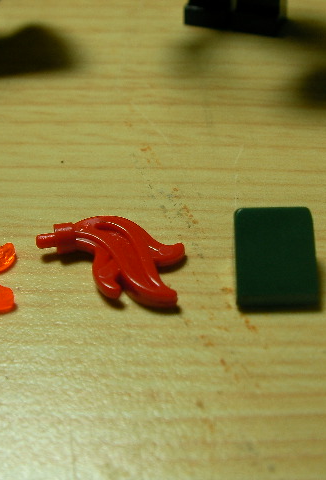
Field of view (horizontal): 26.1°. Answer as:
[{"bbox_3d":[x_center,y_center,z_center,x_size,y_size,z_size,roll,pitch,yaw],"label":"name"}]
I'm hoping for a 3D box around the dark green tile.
[{"bbox_3d":[0.011,0.002,0.070,0.008,0.006,0.008,-1,47,-1],"label":"dark green tile"}]

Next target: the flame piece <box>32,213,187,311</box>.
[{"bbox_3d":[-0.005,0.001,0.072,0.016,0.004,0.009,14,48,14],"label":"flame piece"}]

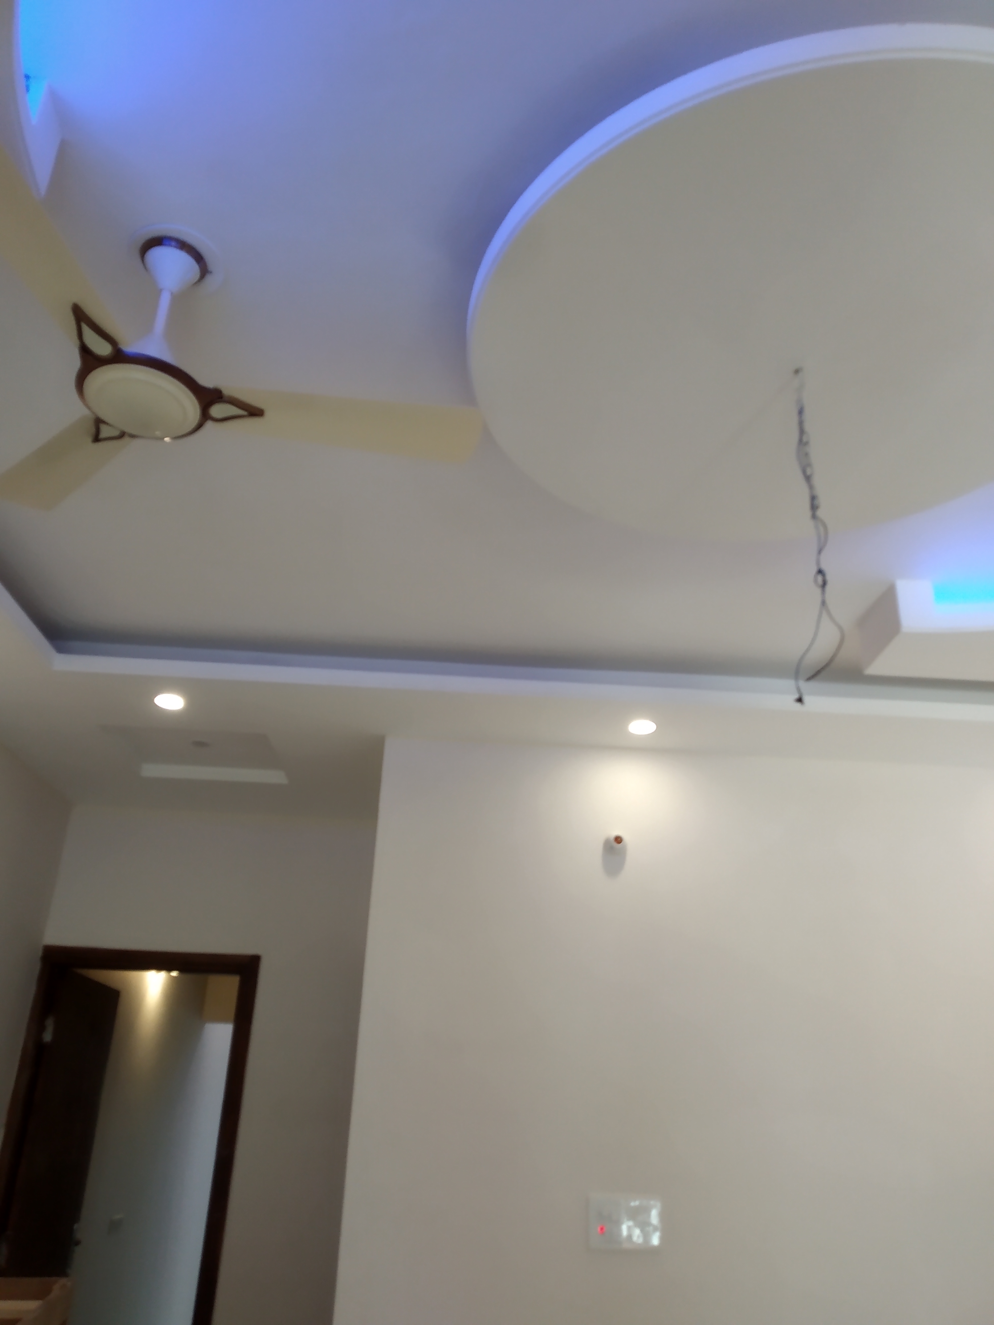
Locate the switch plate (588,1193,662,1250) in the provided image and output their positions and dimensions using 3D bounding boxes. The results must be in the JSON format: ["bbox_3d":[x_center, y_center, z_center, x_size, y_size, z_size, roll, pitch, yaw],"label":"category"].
[{"bbox_3d":[0.406,1.759,3.127,0.222,0.147,0.020,3,-25,-2],"label":"switch plate"}]

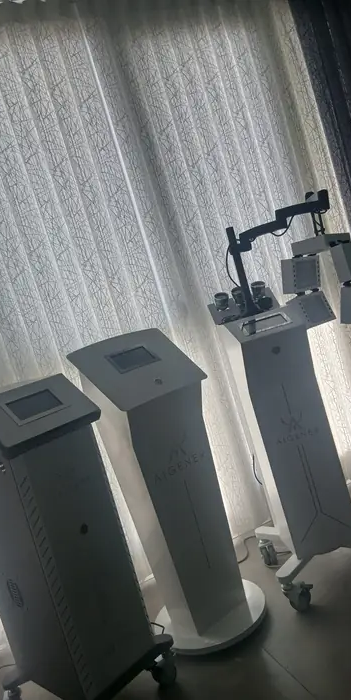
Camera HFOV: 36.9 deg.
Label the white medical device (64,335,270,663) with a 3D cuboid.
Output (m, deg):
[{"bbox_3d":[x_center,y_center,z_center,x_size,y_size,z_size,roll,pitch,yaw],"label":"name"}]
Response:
[{"bbox_3d":[-0.026,0.534,2.149,0.474,1.199,0.485,-20,6,-30],"label":"white medical device"}]

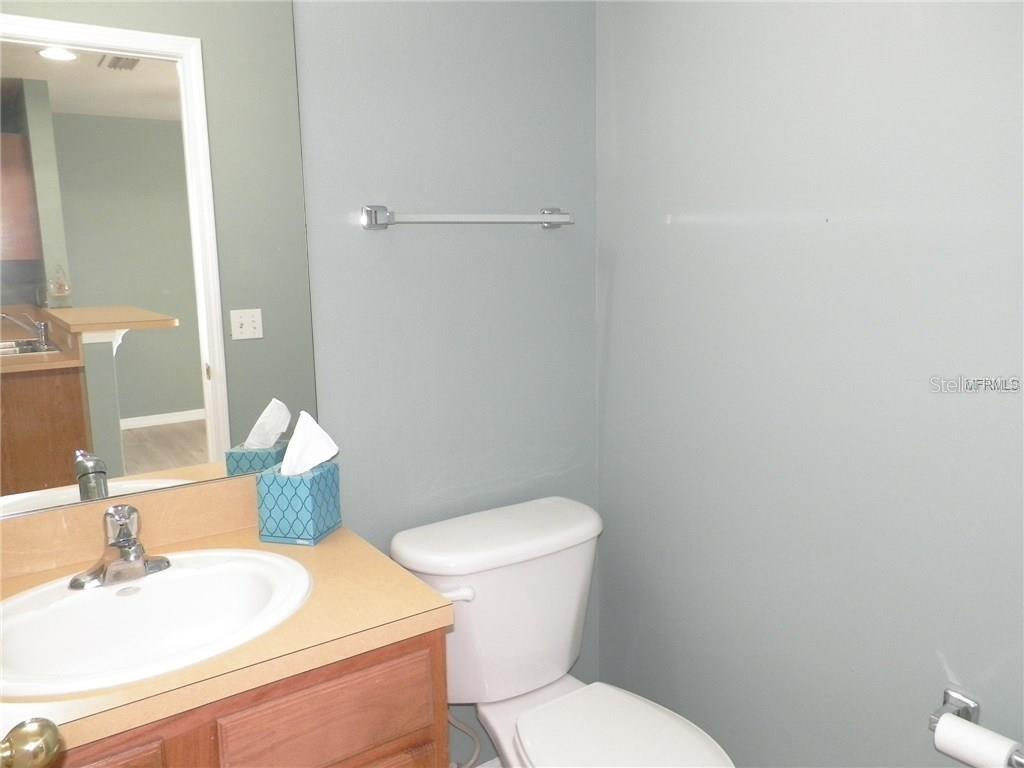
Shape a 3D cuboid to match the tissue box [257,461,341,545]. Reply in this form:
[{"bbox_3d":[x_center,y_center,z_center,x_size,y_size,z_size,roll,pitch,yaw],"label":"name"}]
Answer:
[{"bbox_3d":[-0.399,0.221,1.399,0.109,0.129,0.109,1,9,14],"label":"tissue box"}]

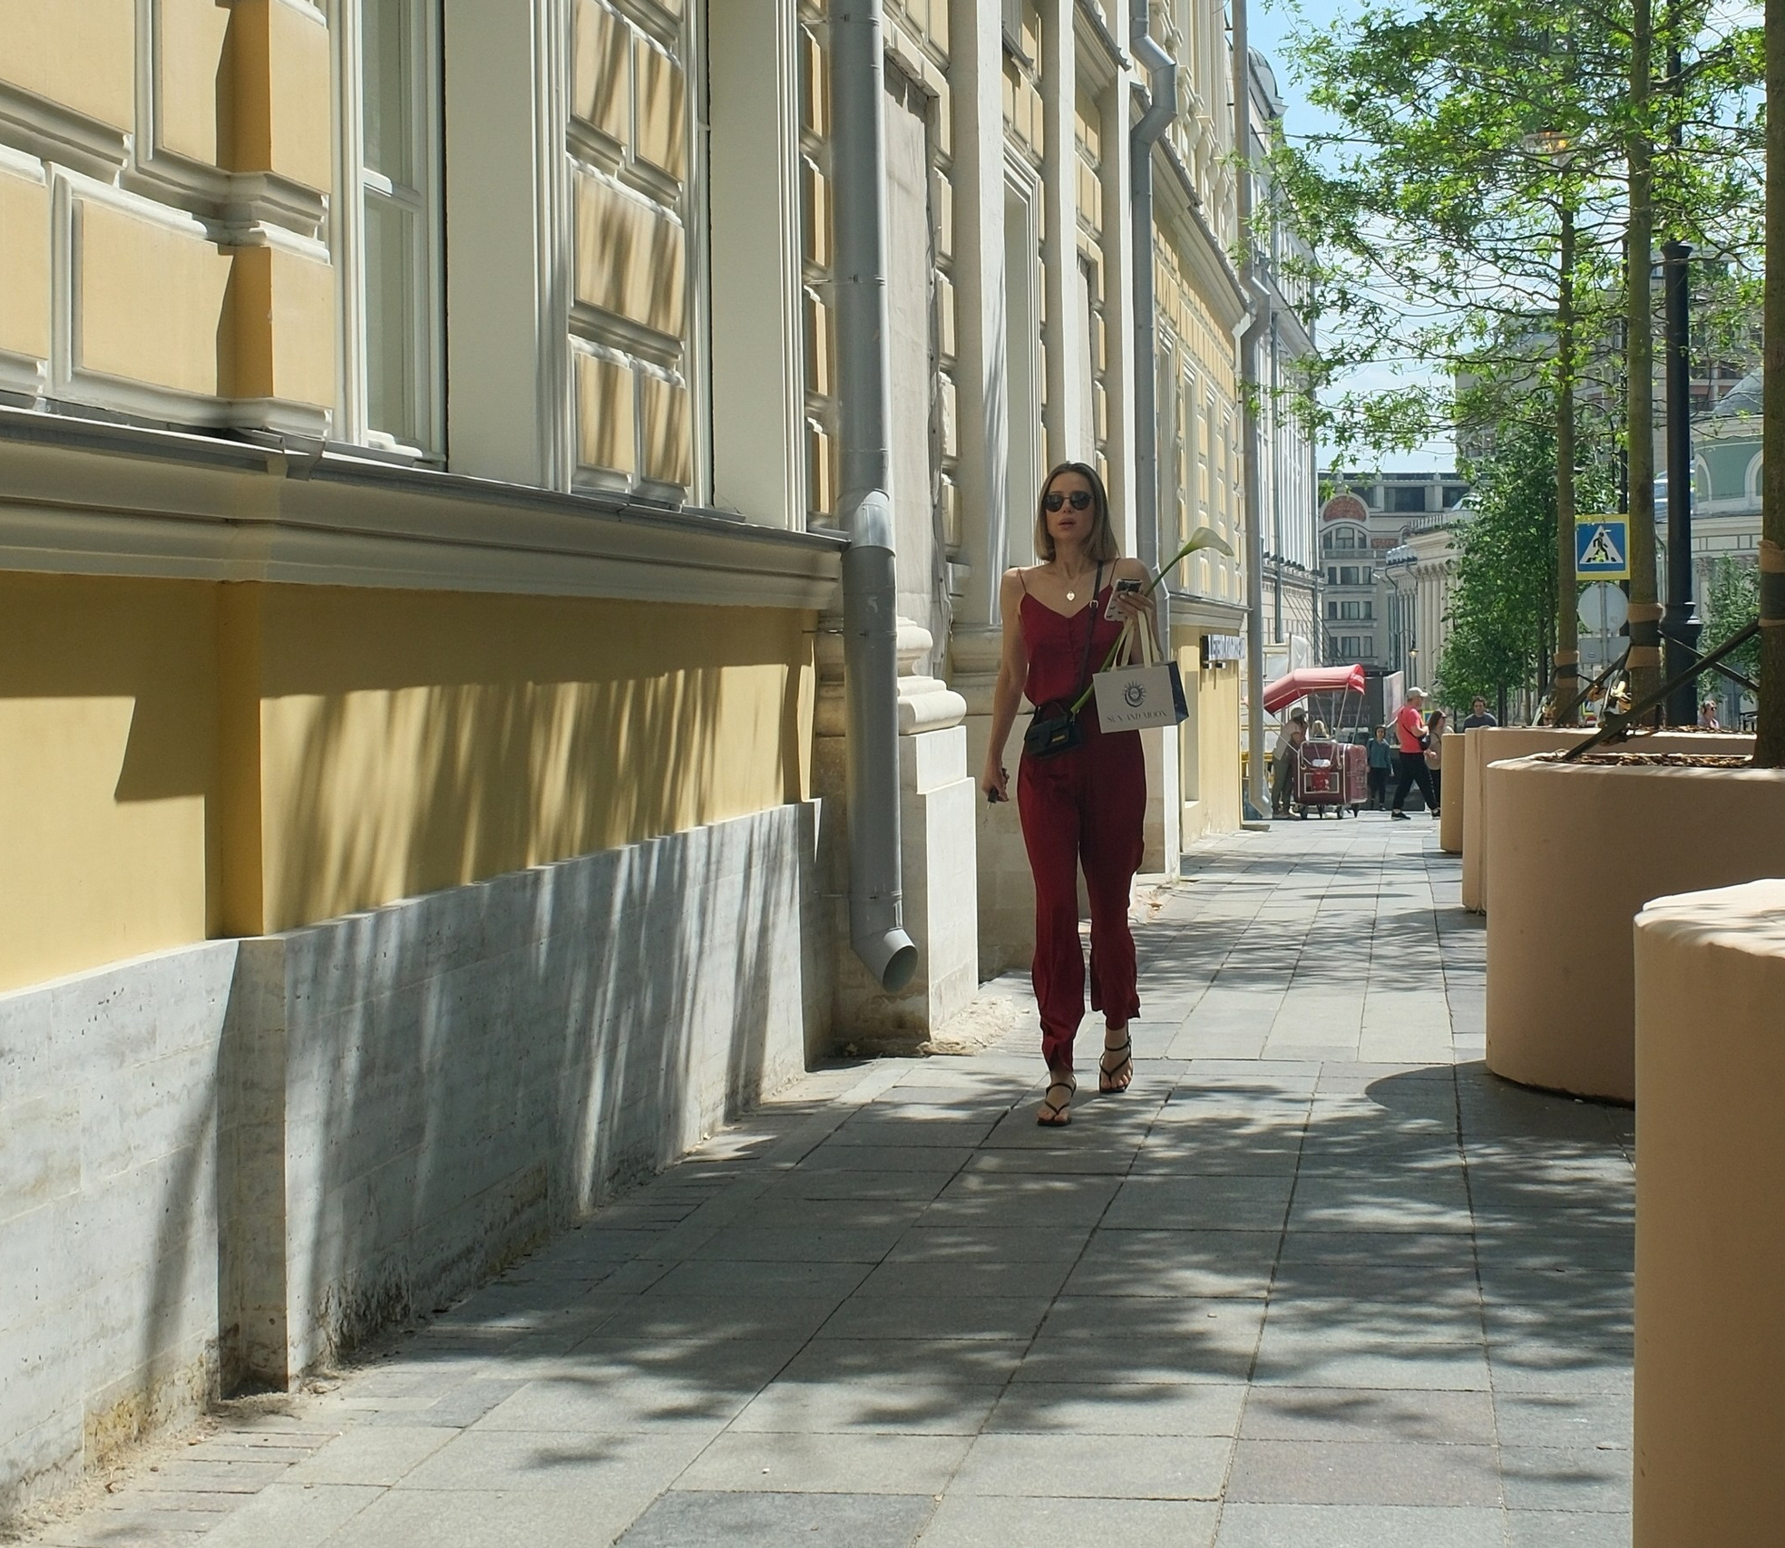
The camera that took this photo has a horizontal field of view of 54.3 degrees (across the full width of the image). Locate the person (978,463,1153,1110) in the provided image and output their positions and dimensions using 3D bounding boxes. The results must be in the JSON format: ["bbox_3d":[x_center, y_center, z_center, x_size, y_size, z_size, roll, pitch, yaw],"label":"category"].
[{"bbox_3d":[0.462,0.030,4.600,0.470,1.710,0.480,0,3,12],"label":"person"}]

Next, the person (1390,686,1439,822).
[{"bbox_3d":[6.710,-0.256,22.400,0.600,1.710,0.500,-1,3,-12],"label":"person"}]

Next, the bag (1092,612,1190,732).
[{"bbox_3d":[0.626,-0.257,4.400,0.205,0.300,0.090,-6,3,25],"label":"bag"}]

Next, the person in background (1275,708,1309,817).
[{"bbox_3d":[5.320,-0.130,23.200,0.500,1.460,0.480,-1,3,-12],"label":"person in background"}]

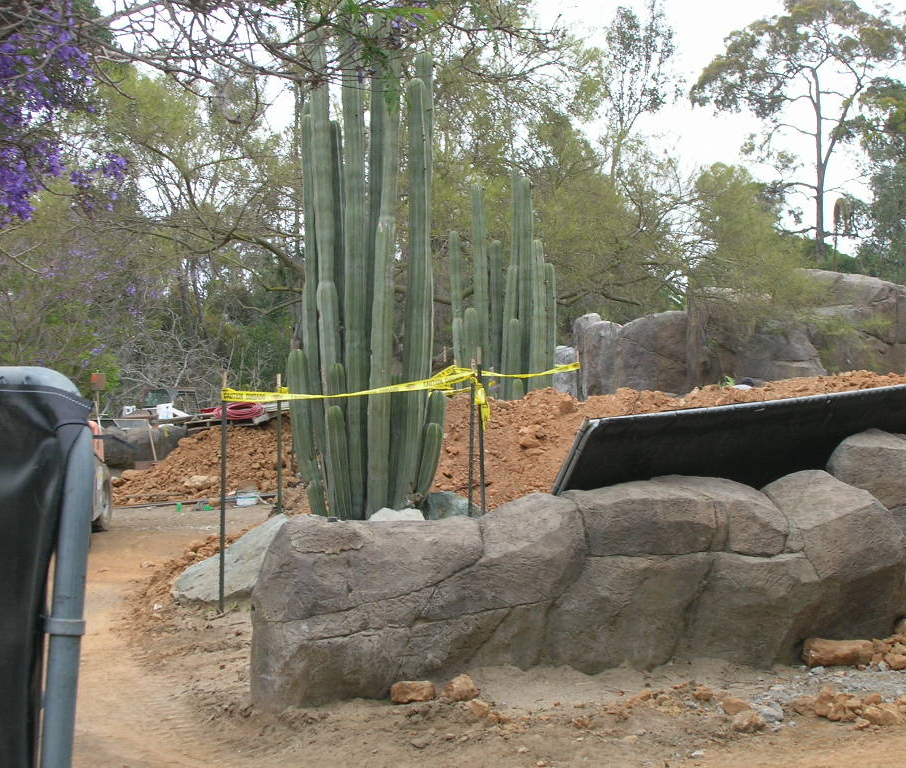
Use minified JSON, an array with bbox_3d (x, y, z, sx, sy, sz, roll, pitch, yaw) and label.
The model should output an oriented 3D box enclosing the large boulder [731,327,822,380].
[{"bbox_3d":[4.292,-0.322,24.500,1.200,0.800,0.800,0,0,0],"label":"large boulder"}]

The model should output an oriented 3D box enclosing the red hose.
[{"bbox_3d":[-2.877,0.369,25.000,0.720,0.200,0.660,0,0,0],"label":"red hose"}]

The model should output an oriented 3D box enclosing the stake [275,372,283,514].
[{"bbox_3d":[-1.415,0.559,15.200,0.040,1.300,0.040,0,0,0],"label":"stake"}]

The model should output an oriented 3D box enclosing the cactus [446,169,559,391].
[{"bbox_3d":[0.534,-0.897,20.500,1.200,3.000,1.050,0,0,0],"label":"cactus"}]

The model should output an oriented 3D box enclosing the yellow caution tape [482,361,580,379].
[{"bbox_3d":[0.722,-0.137,17.600,0.980,0.170,0.100,0,0,0],"label":"yellow caution tape"}]

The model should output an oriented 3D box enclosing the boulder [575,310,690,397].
[{"bbox_3d":[2.238,-0.271,23.500,1.450,1.300,1.000,0,0,0],"label":"boulder"}]

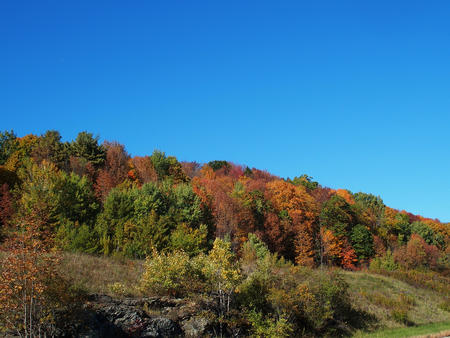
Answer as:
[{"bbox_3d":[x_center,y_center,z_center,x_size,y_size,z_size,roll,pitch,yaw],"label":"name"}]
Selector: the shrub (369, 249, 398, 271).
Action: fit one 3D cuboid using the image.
[{"bbox_3d":[20.309,11.596,70.000,3.730,2.790,3.360,0,-12,0],"label":"shrub"}]

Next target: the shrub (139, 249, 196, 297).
[{"bbox_3d":[-2.316,4.188,22.000,2.270,1.950,2.040,0,-12,0],"label":"shrub"}]

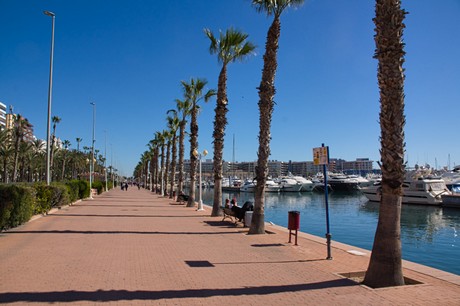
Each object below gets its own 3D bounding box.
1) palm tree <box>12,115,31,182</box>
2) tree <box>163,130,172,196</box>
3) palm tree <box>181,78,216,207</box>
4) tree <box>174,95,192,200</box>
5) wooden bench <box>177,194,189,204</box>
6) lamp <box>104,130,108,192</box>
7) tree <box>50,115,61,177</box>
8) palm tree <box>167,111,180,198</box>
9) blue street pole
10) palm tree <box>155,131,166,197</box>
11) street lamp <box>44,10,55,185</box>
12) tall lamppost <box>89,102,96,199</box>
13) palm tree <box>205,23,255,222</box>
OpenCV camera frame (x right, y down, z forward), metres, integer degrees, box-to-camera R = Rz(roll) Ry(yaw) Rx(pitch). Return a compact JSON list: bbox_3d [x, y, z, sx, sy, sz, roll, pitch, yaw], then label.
[{"bbox_3d":[-24.563,0.273,40.415,2.500,9.700,2.500,1,-5,-16],"label":"palm tree"},{"bbox_3d":[-8.135,1.319,44.867,1.800,8.570,1.800,1,-5,-16],"label":"tree"},{"bbox_3d":[-2.504,-0.804,25.240,2.300,9.271,2.300,1,-5,-16],"label":"palm tree"},{"bbox_3d":[-4.259,-0.350,31.917,2.000,9.750,2.000,1,-5,-16],"label":"tree"},{"bbox_3d":[-3.809,3.720,28.610,0.650,0.820,1.750,1,-5,-16],"label":"wooden bench"},{"bbox_3d":[-25.270,1.539,70.530,0.900,12.400,0.400,1,-5,-16],"label":"lamp"},{"bbox_3d":[-34.389,0.059,67.399,1.900,14.963,1.900,-1,-5,0],"label":"tree"},{"bbox_3d":[-6.297,0.192,38.418,1.800,9.770,1.800,1,-5,-16],"label":"palm tree"},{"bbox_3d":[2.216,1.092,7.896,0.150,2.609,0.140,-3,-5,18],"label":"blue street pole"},{"bbox_3d":[-10.265,1.424,50.910,1.900,9.580,1.900,1,-5,-16],"label":"palm tree"},{"bbox_3d":[-11.512,-2.857,22.045,0.800,12.750,0.350,1,-5,-16],"label":"street lamp"},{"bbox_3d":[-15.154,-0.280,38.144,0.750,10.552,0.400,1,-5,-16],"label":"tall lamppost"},{"bbox_3d":[0.000,-1.813,18.744,2.700,10.380,2.600,0,-5,0],"label":"palm tree"}]

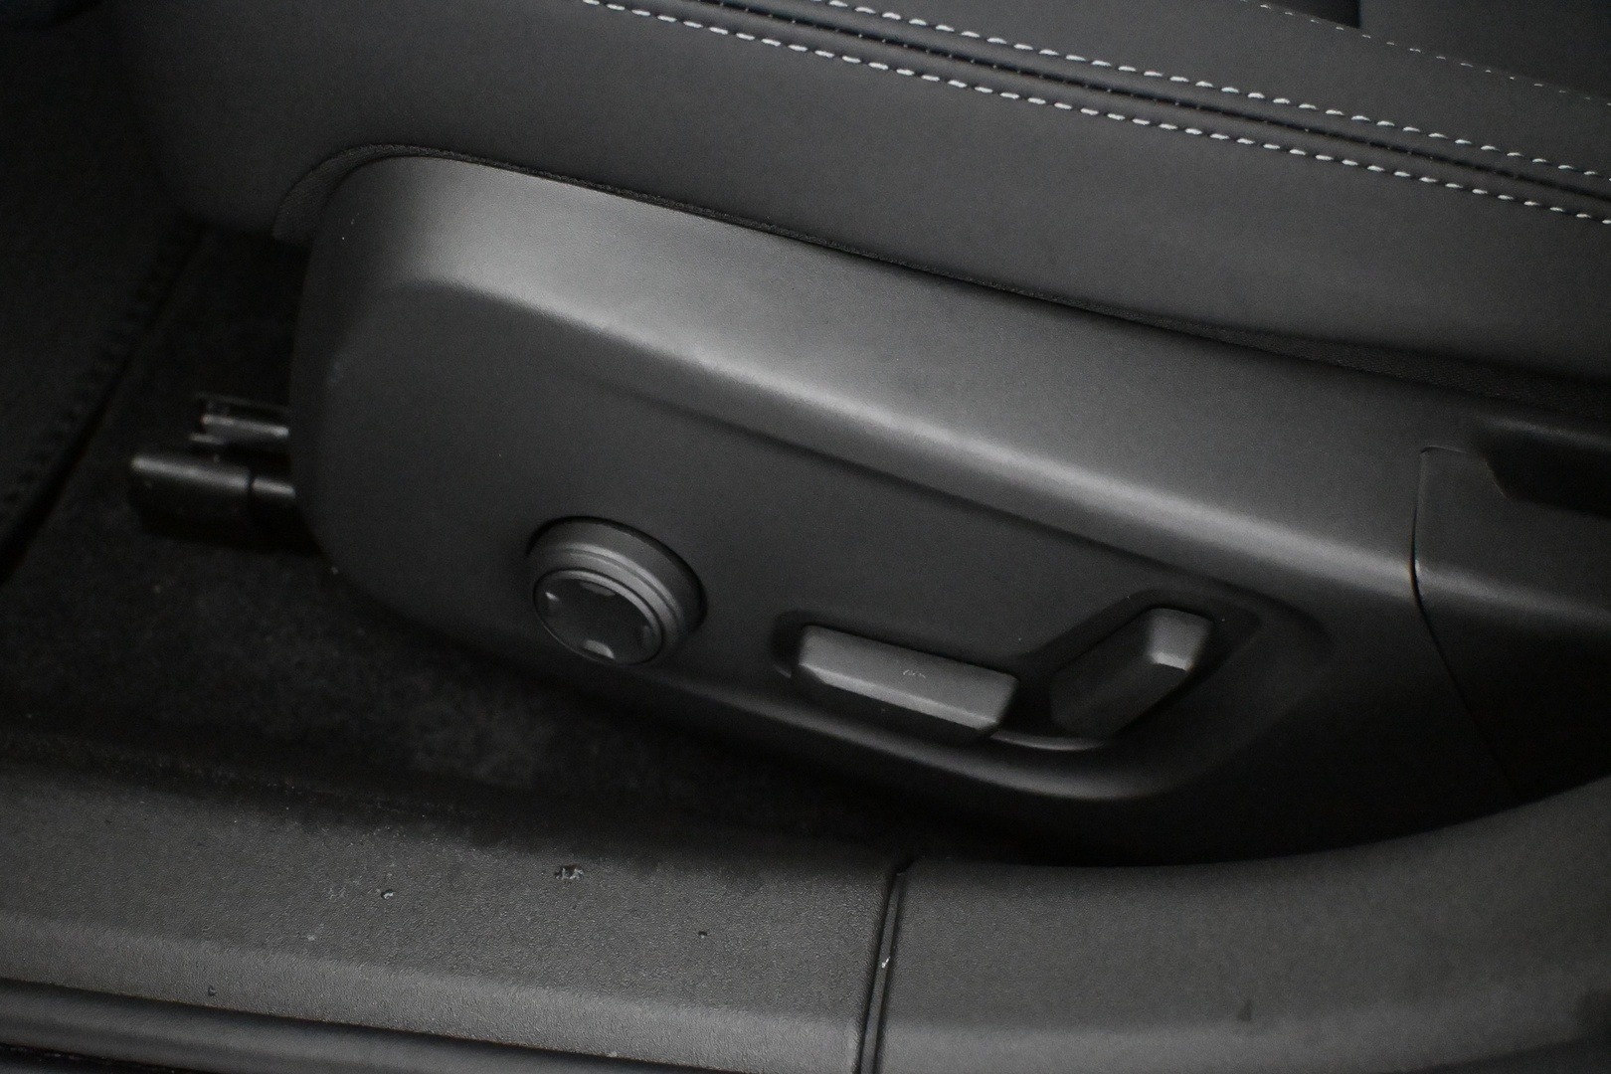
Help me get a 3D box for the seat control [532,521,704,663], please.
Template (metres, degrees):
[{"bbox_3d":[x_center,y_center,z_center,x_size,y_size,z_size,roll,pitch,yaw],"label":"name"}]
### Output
[{"bbox_3d":[-0.057,0.019,0.529,0.053,0.053,0.015,17,50,9],"label":"seat control"}]

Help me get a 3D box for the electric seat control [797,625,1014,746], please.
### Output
[{"bbox_3d":[0.028,0.042,0.513,0.063,0.015,0.018,14,49,6],"label":"electric seat control"}]

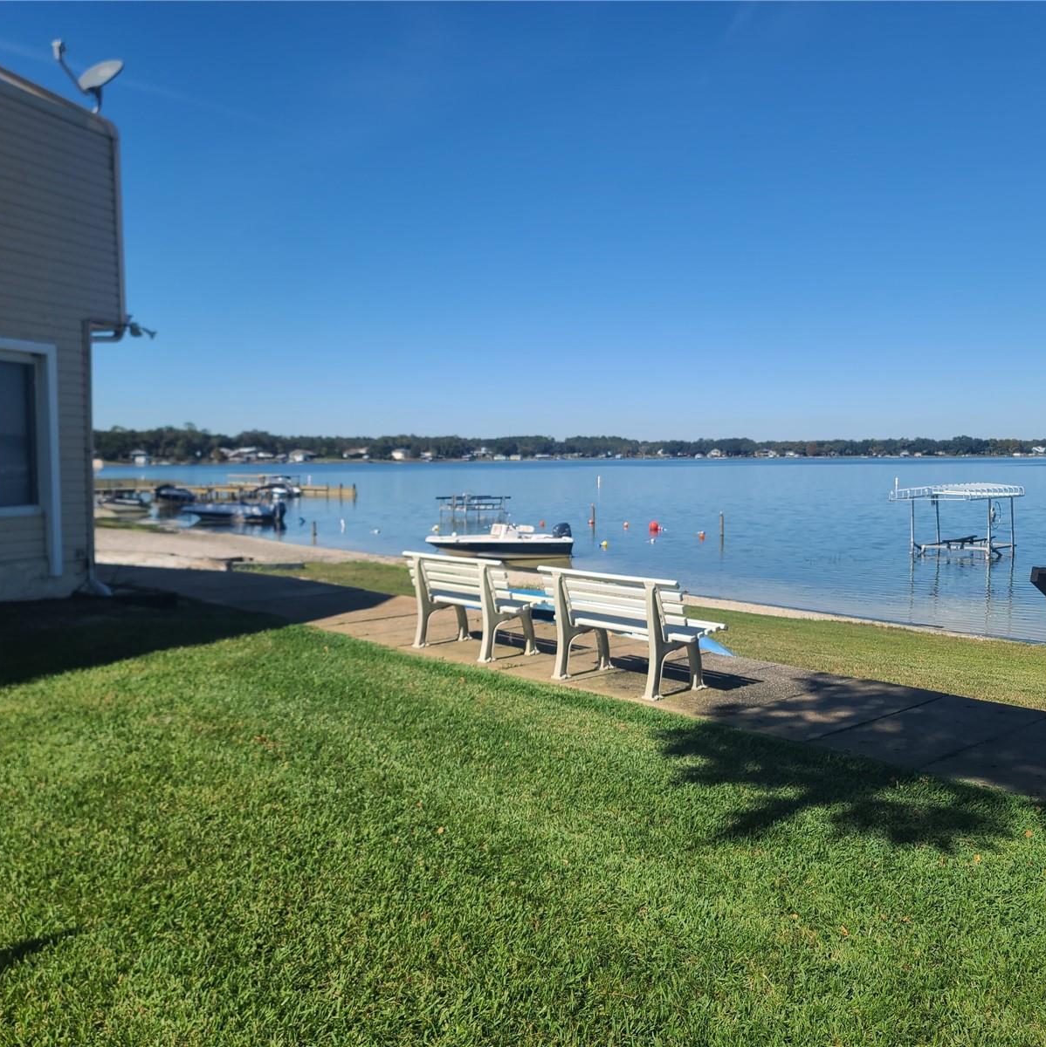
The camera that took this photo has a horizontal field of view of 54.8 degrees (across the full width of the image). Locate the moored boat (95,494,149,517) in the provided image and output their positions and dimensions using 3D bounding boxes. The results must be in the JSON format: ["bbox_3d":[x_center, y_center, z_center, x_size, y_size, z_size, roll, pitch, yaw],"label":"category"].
[{"bbox_3d":[-28.000,-1.431,69.866,4.100,1.280,1.800,-3,5,-38],"label":"moored boat"}]

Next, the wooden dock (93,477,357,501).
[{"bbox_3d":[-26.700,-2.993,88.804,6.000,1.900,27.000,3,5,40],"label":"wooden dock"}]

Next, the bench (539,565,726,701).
[{"bbox_3d":[0.734,0.728,7.083,0.548,0.795,1.312,-3,5,-41],"label":"bench"}]

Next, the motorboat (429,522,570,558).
[{"bbox_3d":[-0.850,0.672,38.737,5.900,1.450,2.300,-2,4,-25],"label":"motorboat"}]

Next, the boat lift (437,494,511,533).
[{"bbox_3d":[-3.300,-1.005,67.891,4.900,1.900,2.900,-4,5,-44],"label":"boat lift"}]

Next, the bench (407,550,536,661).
[{"bbox_3d":[-0.405,0.645,8.284,0.548,0.795,1.312,-3,5,-41],"label":"bench"}]

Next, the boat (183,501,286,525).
[{"bbox_3d":[-17.100,-0.709,60.293,6.100,1.350,2.200,-1,4,-17],"label":"boat"}]

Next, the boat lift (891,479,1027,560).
[{"bbox_3d":[17.400,-0.223,40.380,3.100,2.850,5.500,4,5,43],"label":"boat lift"}]

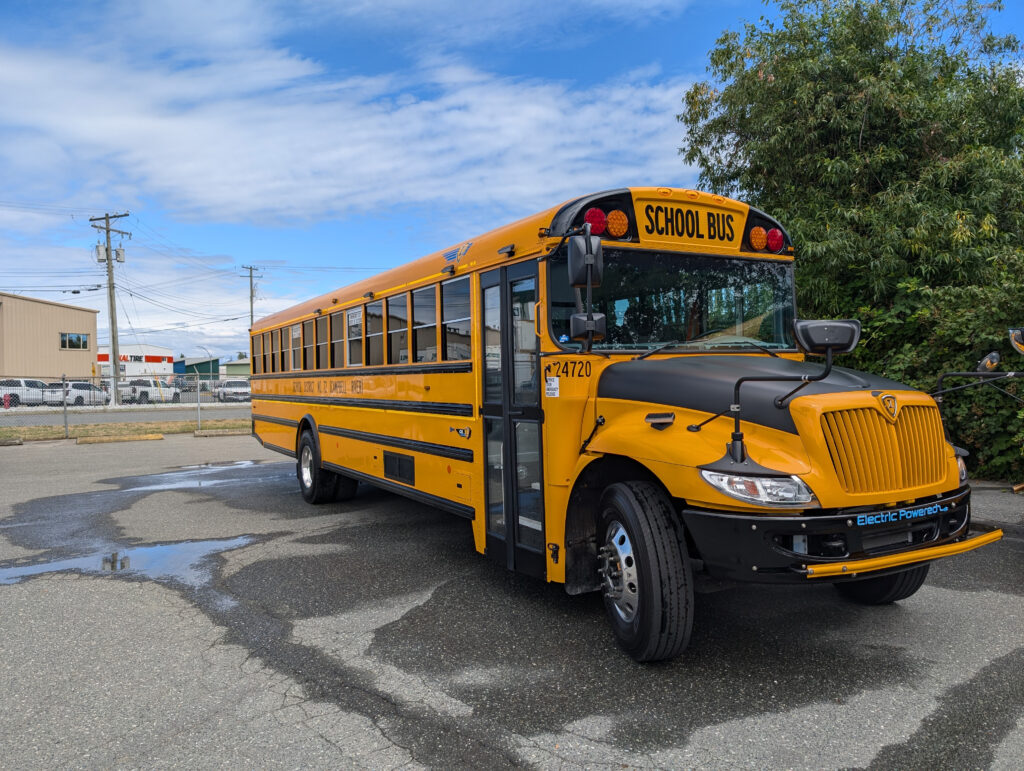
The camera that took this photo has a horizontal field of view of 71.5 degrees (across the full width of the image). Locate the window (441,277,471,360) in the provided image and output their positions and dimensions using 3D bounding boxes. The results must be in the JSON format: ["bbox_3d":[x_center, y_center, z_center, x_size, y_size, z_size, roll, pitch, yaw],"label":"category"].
[{"bbox_3d":[-0.432,-0.511,5.558,0.050,0.640,0.510,-2,1,-31],"label":"window"}]

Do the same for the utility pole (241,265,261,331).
[{"bbox_3d":[-28.500,-6.140,78.000,2.400,14.000,1.400,-2,1,-18],"label":"utility pole"}]

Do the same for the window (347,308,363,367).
[{"bbox_3d":[-1.807,-0.552,8.251,0.060,0.680,0.590,-2,1,-31],"label":"window"}]

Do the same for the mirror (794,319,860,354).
[{"bbox_3d":[1.380,-0.213,3.120,0.270,0.160,0.140,-1,1,0],"label":"mirror"}]

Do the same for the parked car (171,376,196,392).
[{"bbox_3d":[-41.456,-0.127,90.000,1.900,1.850,4.700,-1,1,-6],"label":"parked car"}]

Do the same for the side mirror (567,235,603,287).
[{"bbox_3d":[0.407,-0.702,3.990,0.210,0.290,0.110,-1,1,-3],"label":"side mirror"}]

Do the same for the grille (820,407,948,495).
[{"bbox_3d":[2.129,0.357,3.988,1.070,0.470,0.160,-2,1,-31],"label":"grille"}]

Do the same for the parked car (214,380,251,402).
[{"bbox_3d":[-20.950,0.580,53.500,2.000,1.900,5.400,-2,1,-27],"label":"parked car"}]

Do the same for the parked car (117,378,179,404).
[{"bbox_3d":[-31.610,0.567,62.000,1.920,1.930,5.000,-1,1,30],"label":"parked car"}]

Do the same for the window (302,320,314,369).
[{"bbox_3d":[-2.833,-0.562,9.971,0.060,0.690,0.590,-2,1,-31],"label":"window"}]

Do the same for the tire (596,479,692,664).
[{"bbox_3d":[0.782,1.103,4.276,0.280,1.020,1.020,-2,1,-9],"label":"tire"}]

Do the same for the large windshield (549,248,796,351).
[{"bbox_3d":[1.259,-0.585,5.069,2.200,0.690,0.160,-2,-4,-31],"label":"large windshield"}]

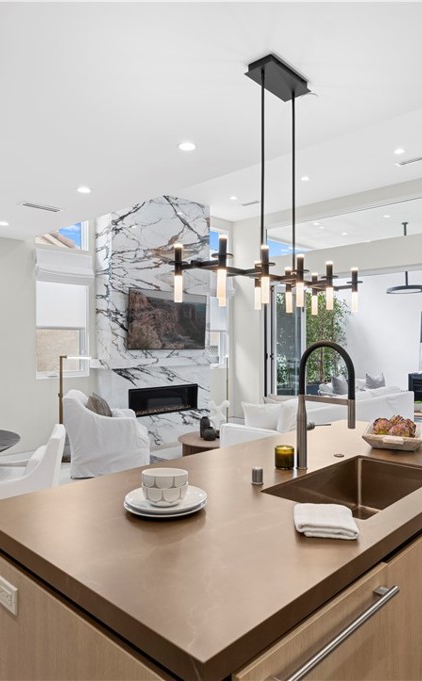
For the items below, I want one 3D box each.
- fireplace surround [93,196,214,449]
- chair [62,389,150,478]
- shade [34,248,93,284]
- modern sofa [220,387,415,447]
[{"bbox_3d":[-0.780,-0.298,6.640,0.380,3.600,1.810,-1,-1,45],"label":"fireplace surround"},{"bbox_3d":[-1.190,1.042,5.310,0.880,0.880,0.790,0,-1,-10],"label":"chair"},{"bbox_3d":[-1.850,-0.920,5.790,0.760,0.400,0.120,0,0,-45],"label":"shade"},{"bbox_3d":[1.272,1.040,5.025,2.300,0.860,1.000,0,0,-45],"label":"modern sofa"}]

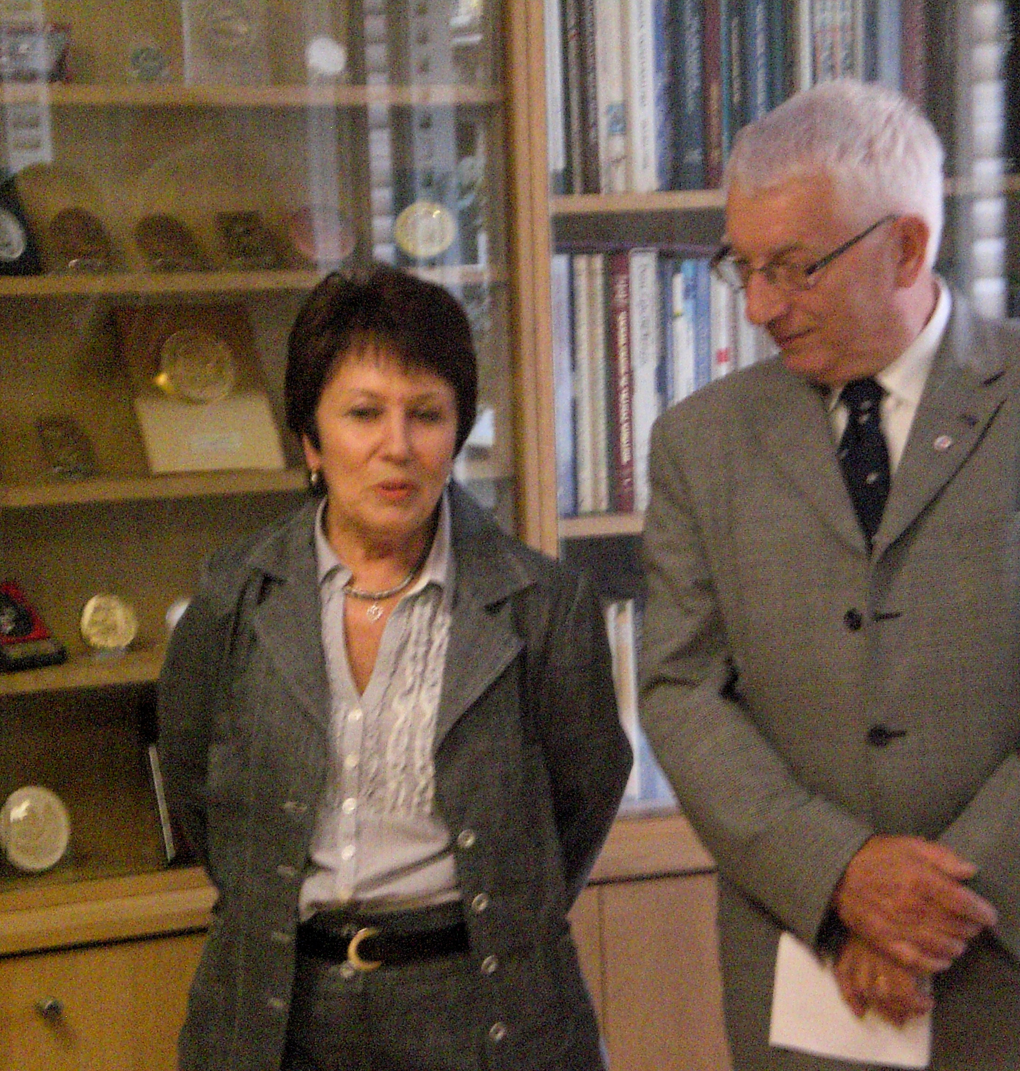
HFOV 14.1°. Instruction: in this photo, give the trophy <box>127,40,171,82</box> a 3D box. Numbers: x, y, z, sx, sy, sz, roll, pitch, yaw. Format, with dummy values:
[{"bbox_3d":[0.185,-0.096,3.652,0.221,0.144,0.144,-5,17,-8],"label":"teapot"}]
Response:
[{"bbox_3d":[-0.395,-0.520,4.519,0.048,0.050,0.018,-3,-10,-20],"label":"trophy"}]

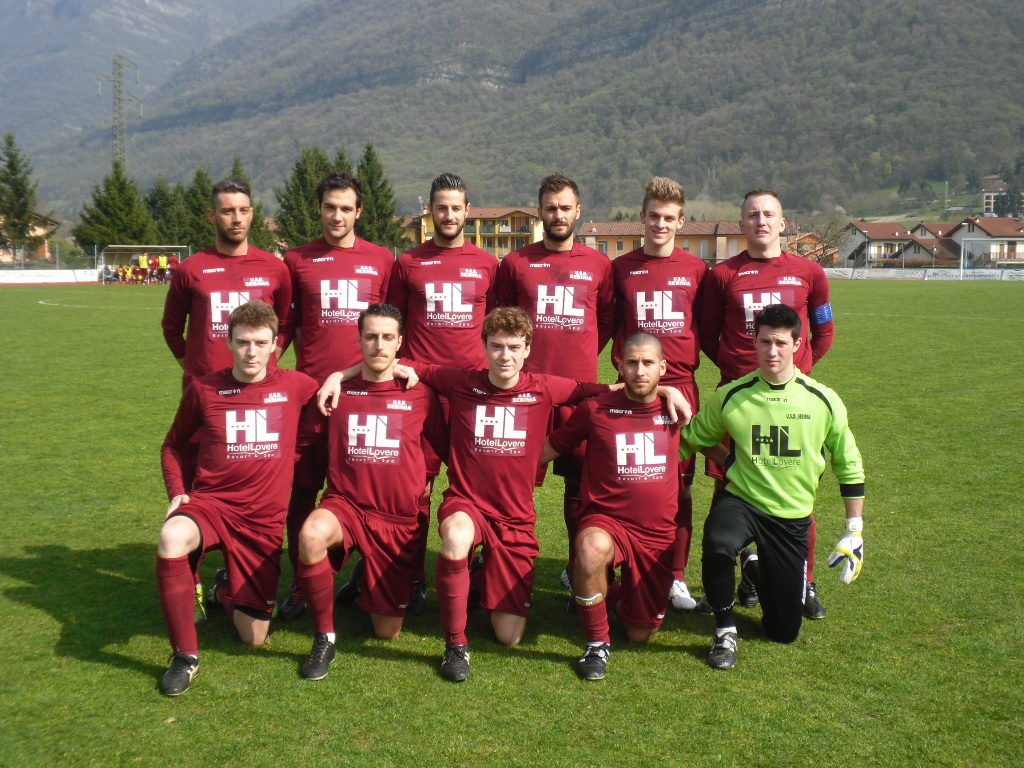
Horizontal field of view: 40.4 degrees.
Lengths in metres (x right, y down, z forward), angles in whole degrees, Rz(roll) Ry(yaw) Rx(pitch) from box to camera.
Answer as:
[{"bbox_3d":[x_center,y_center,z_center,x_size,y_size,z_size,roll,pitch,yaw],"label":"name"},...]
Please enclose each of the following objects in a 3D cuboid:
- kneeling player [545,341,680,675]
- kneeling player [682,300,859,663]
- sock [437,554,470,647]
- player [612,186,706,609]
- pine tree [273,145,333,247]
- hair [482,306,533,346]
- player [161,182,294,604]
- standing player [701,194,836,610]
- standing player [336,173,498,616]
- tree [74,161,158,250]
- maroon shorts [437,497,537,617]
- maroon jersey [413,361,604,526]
[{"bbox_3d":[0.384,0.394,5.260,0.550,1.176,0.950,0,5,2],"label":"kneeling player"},{"bbox_3d":[1.012,0.333,5.367,0.690,1.276,0.950,0,5,3],"label":"kneeling player"},{"bbox_3d":[-0.210,0.779,5.003,0.115,0.337,0.145,0,5,3],"label":"sock"},{"bbox_3d":[0.627,0.034,5.908,0.480,1.810,0.340,0,5,0],"label":"player"},{"bbox_3d":[-13.795,-11.570,94.339,4.400,8.856,4.400,0,5,0],"label":"pine tree"},{"bbox_3d":[-0.017,-0.208,5.235,0.183,0.168,0.210,0,5,-2],"label":"hair"},{"bbox_3d":[-1.176,0.053,5.769,0.540,1.796,0.340,-1,5,-9],"label":"player"},{"bbox_3d":[1.064,0.071,5.811,0.550,1.753,0.340,0,5,3],"label":"standing player"},{"bbox_3d":[-0.282,0.038,5.731,0.500,1.802,0.340,0,5,-2],"label":"standing player"},{"bbox_3d":[-27.764,-11.550,97.351,6.100,8.113,6.100,0,5,0],"label":"tree"},{"bbox_3d":[-0.088,0.643,5.191,0.360,0.449,0.470,0,5,1],"label":"maroon shorts"},{"bbox_3d":[-0.017,0.243,5.335,0.760,0.623,0.320,0,5,-4],"label":"maroon jersey"}]

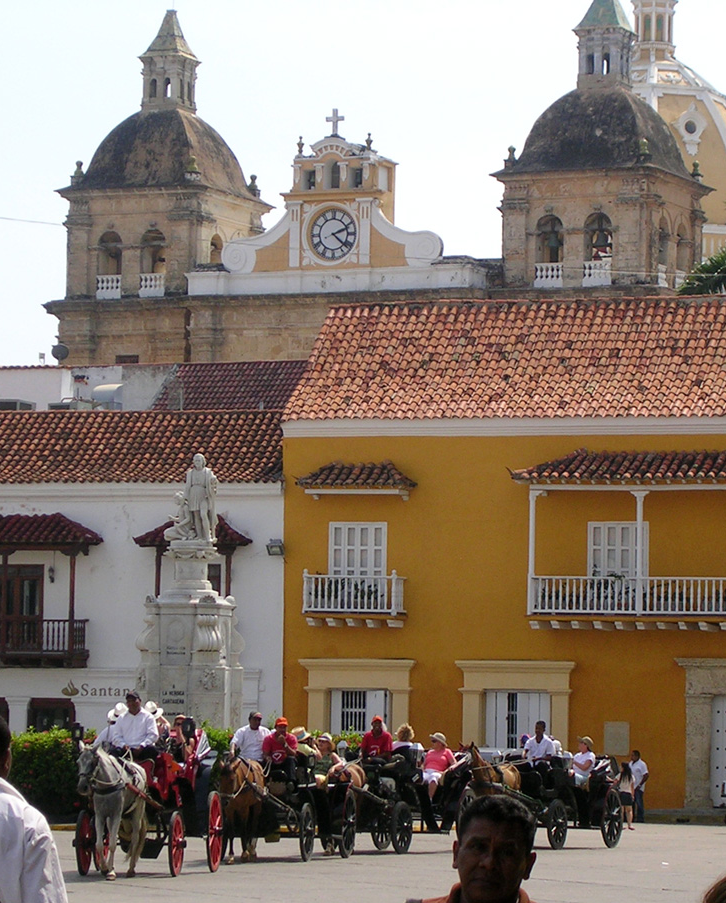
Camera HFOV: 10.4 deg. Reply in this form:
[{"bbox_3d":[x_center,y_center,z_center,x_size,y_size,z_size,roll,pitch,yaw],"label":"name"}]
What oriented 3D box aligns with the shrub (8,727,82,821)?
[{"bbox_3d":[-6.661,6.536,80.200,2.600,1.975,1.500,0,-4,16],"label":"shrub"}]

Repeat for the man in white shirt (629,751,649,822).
[{"bbox_3d":[6.664,8.058,96.192,0.360,1.700,0.500,5,-6,-40],"label":"man in white shirt"}]

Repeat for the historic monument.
[{"bbox_3d":[-3.695,3.997,85.500,2.000,7.927,2.000,-1,-5,25],"label":"historic monument"}]

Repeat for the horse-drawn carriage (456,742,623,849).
[{"bbox_3d":[2.944,5.876,67.840,1.500,1.750,4.650,-1,-5,28],"label":"horse-drawn carriage"}]

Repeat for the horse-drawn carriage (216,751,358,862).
[{"bbox_3d":[-1.289,5.127,58.433,1.500,1.700,4.650,0,-4,15],"label":"horse-drawn carriage"}]

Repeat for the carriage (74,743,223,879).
[{"bbox_3d":[-2.869,4.485,50.560,1.500,1.750,4.600,0,-4,10],"label":"carriage"}]

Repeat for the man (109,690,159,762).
[{"bbox_3d":[-2.846,3.606,49.500,0.580,1.280,0.680,0,-4,9],"label":"man"}]

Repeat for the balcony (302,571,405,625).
[{"bbox_3d":[-0.215,3.650,98.947,2.384,1.358,0.900,0,-4,17],"label":"balcony"}]

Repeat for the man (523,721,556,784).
[{"bbox_3d":[2.972,5.171,67.200,0.540,1.280,0.680,-1,-5,22],"label":"man"}]

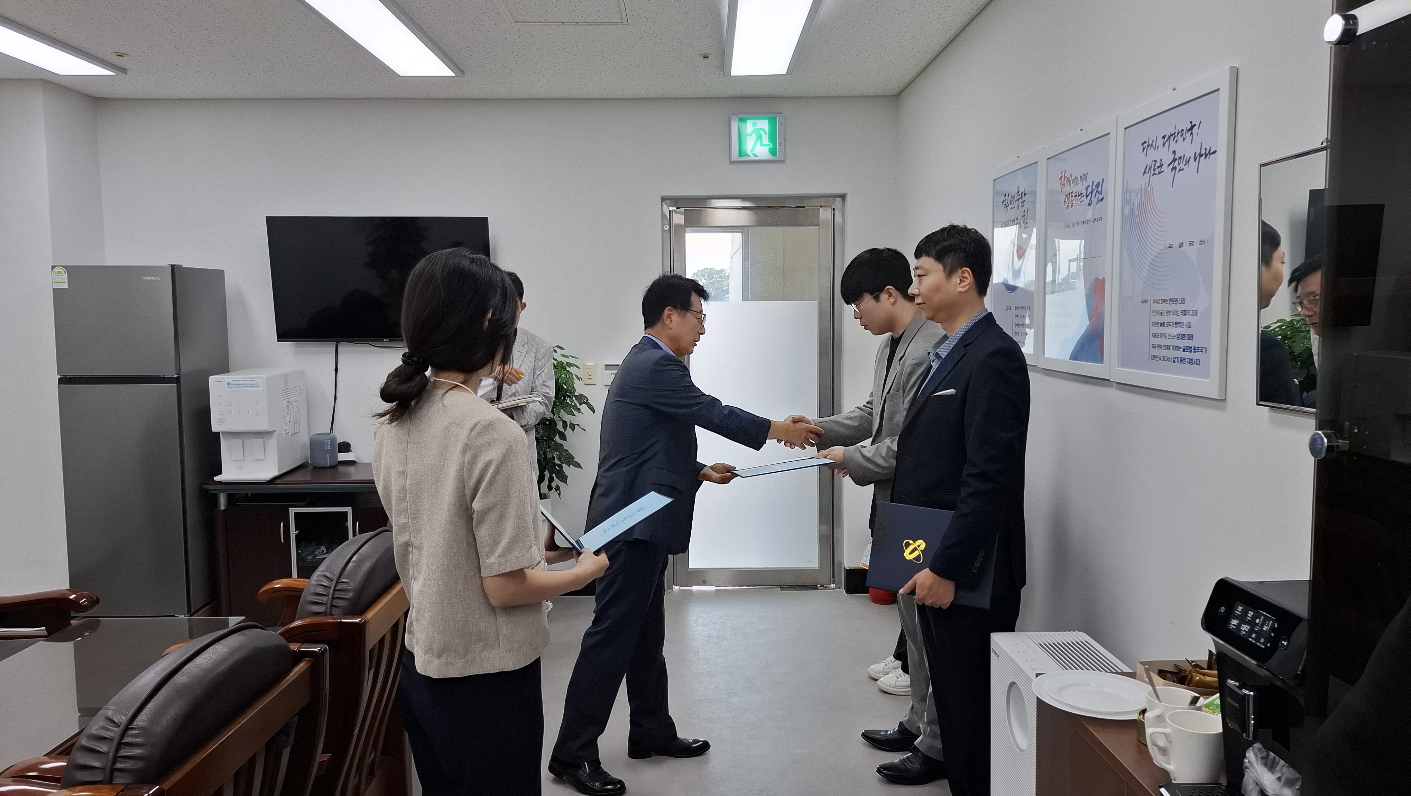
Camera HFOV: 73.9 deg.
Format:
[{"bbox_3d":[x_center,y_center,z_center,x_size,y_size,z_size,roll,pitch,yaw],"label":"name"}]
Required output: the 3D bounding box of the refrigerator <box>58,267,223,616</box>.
[{"bbox_3d":[-2.727,0.239,4.611,0.560,1.720,0.500,-1,5,-1],"label":"refrigerator"}]

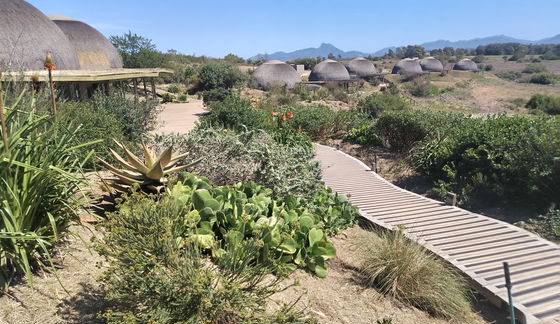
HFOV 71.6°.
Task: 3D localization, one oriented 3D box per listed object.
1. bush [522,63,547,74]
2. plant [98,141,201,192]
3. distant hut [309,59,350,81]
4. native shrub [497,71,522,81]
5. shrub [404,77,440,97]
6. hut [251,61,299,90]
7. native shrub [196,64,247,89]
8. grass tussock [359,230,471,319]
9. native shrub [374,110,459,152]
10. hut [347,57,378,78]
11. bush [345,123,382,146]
[{"bbox_3d":[77.340,-28.414,118.000,7.200,3.500,6.200,10,18,31],"label":"bush"},{"bbox_3d":[-1.748,0.047,5.200,1.320,0.580,1.200,-5,16,-19],"label":"plant"},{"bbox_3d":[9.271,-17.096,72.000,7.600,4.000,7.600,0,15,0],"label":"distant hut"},{"bbox_3d":[56.149,-21.163,95.000,6.300,2.400,5.200,9,18,29],"label":"native shrub"},{"bbox_3d":[17.248,-9.139,47.000,4.300,2.300,3.800,5,16,19],"label":"shrub"},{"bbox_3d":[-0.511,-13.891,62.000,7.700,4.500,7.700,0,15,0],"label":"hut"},{"bbox_3d":[-4.821,-6.964,32.000,4.100,2.300,3.700,-2,15,-8],"label":"native shrub"},{"bbox_3d":[1.169,0.919,3.350,0.900,0.500,0.760,6,16,21],"label":"grass tussock"},{"bbox_3d":[3.515,-0.785,10.000,2.100,1.000,1.700,5,16,19],"label":"native shrub"},{"bbox_3d":[19.310,-22.508,92.000,7.400,4.400,7.400,9,18,31],"label":"hut"},{"bbox_3d":[2.193,-0.722,10.200,1.000,0.600,0.900,3,16,12],"label":"bush"}]

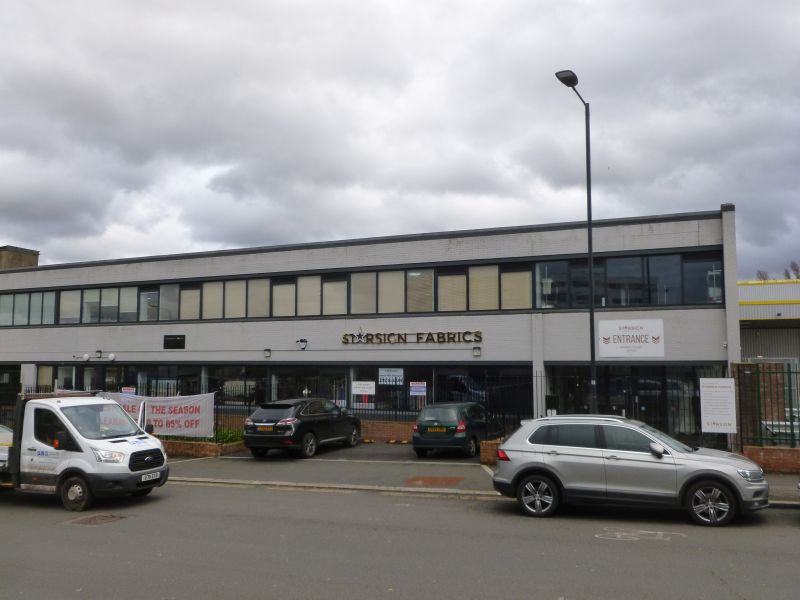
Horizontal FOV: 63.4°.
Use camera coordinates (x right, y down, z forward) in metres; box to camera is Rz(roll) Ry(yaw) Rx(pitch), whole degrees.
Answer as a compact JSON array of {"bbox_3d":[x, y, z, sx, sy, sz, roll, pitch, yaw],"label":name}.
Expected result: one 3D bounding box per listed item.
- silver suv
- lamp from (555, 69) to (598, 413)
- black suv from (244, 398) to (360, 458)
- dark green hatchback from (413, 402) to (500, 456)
[{"bbox_3d":[3.871,2.856,11.353,4.486,1.660,1.840,-4,-6,21],"label":"silver suv"},{"bbox_3d":[3.520,-0.347,12.667,0.360,8.100,1.400,-4,-6,36],"label":"lamp"},{"bbox_3d":[-2.963,4.018,20.795,1.885,1.700,4.770,-5,-6,23],"label":"black suv"},{"bbox_3d":[1.829,3.849,19.625,1.675,1.525,3.840,-5,-7,24],"label":"dark green hatchback"}]

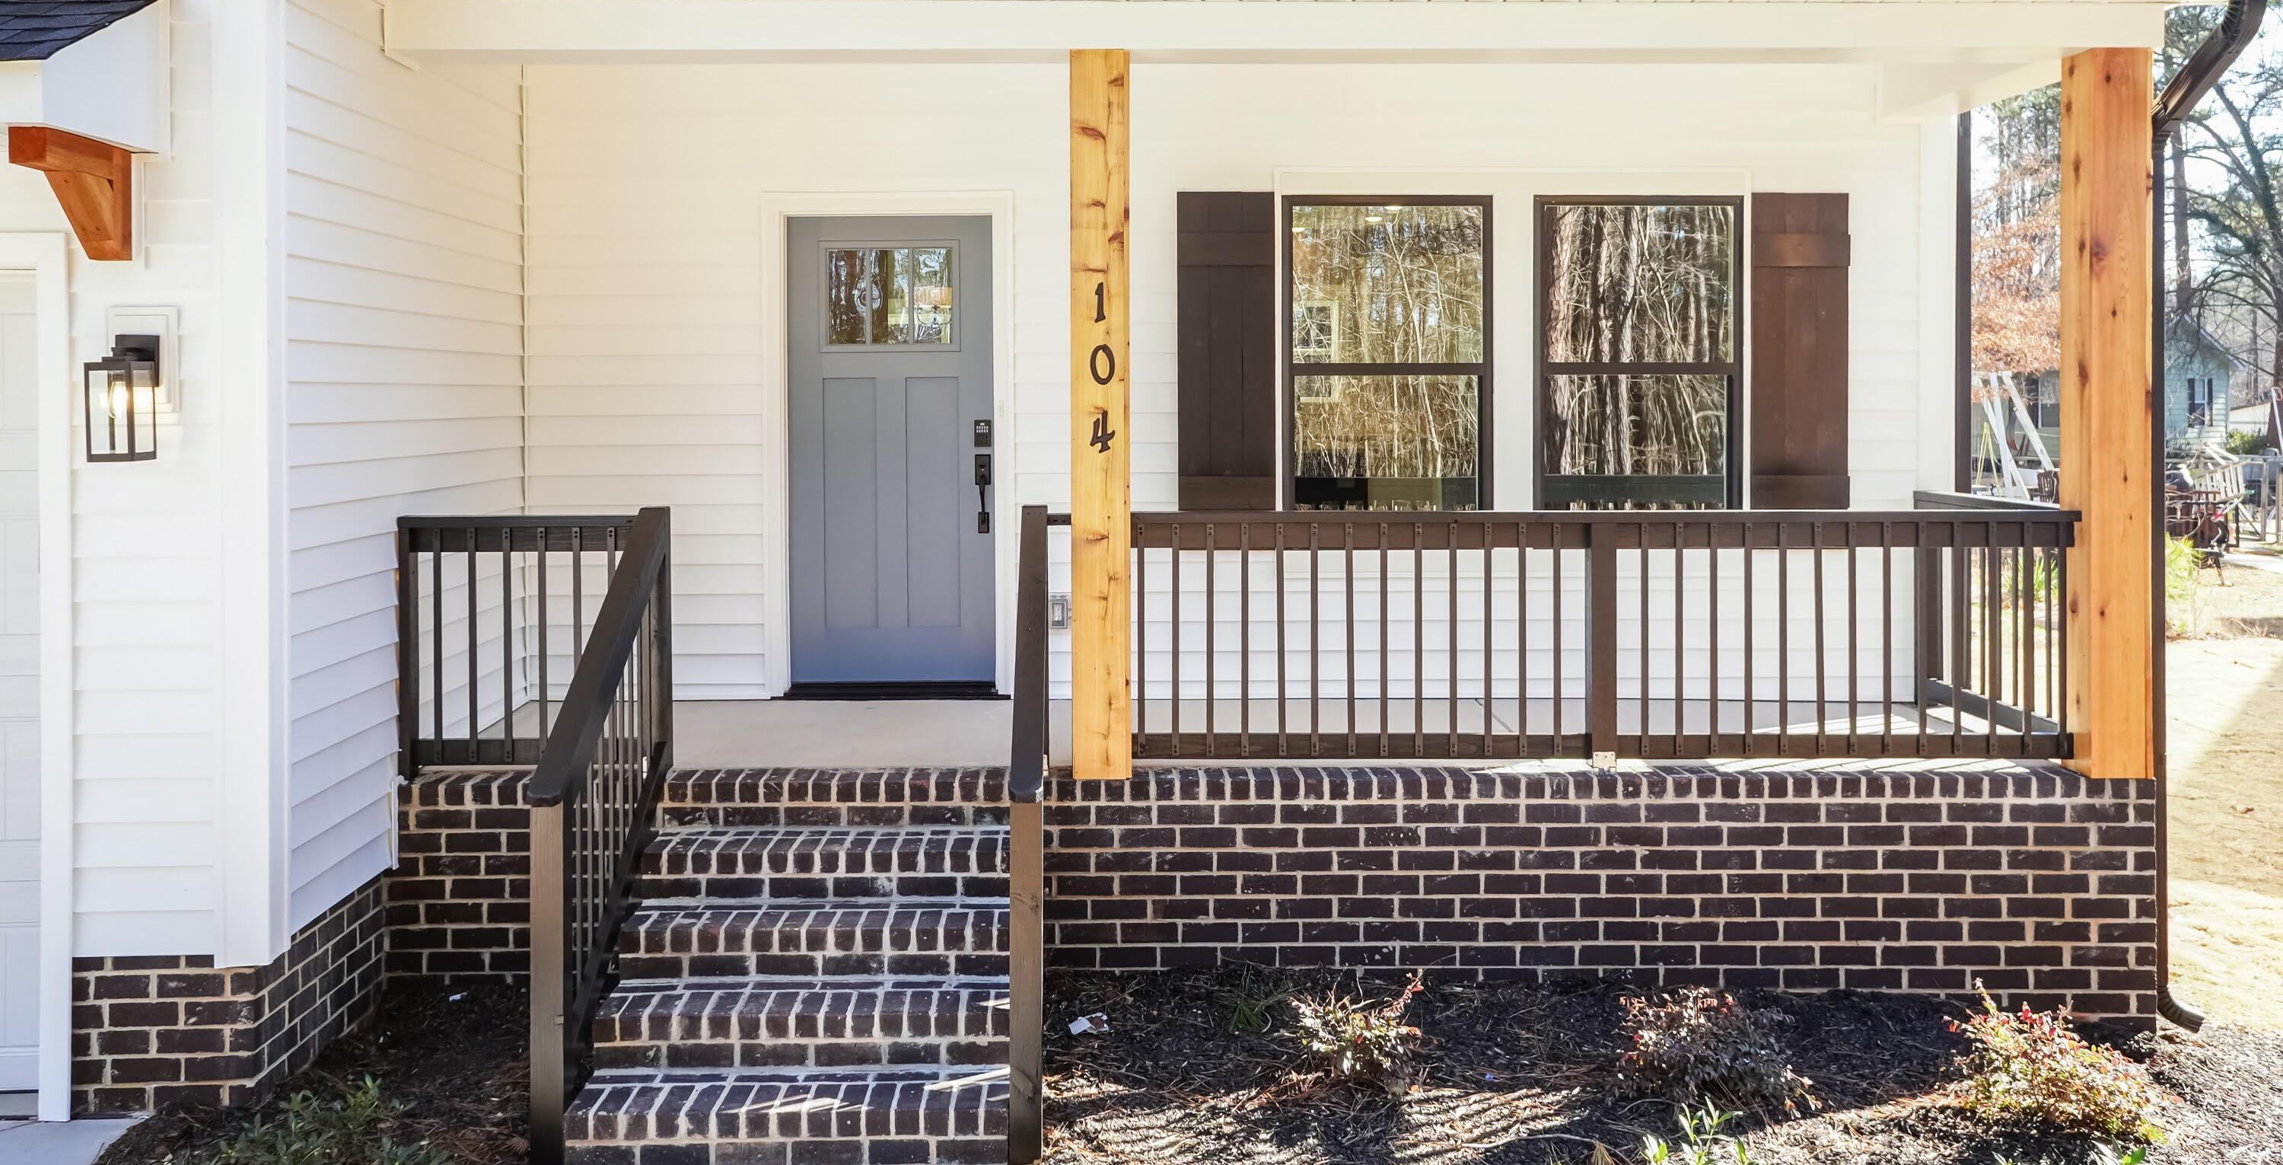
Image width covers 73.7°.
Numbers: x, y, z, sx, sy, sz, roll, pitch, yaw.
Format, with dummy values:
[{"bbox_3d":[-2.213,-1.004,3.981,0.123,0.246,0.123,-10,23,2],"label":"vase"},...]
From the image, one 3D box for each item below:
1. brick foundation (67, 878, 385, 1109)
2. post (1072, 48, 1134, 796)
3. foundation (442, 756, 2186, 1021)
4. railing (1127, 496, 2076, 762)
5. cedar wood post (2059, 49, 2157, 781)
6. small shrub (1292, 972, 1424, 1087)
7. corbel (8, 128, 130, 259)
[{"bbox_3d":[-2.790,1.225,4.720,0.530,0.460,0.840,0,2,-2],"label":"brick foundation"},{"bbox_3d":[-0.140,-0.575,5.210,0.205,2.460,0.200,0,2,-2],"label":"post"},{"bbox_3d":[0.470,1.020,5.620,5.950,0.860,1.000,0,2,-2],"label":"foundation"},{"bbox_3d":[1.640,0.110,5.740,3.330,0.910,1.220,0,2,-2],"label":"railing"},{"bbox_3d":[3.300,-0.570,5.210,0.205,2.460,0.200,0,2,-2],"label":"cedar wood post"},{"bbox_3d":[0.650,1.300,4.570,0.370,0.270,0.350,0,2,-2],"label":"small shrub"},{"bbox_3d":[-2.867,-1.034,4.090,0.095,0.310,0.390,0,2,-2],"label":"corbel"}]

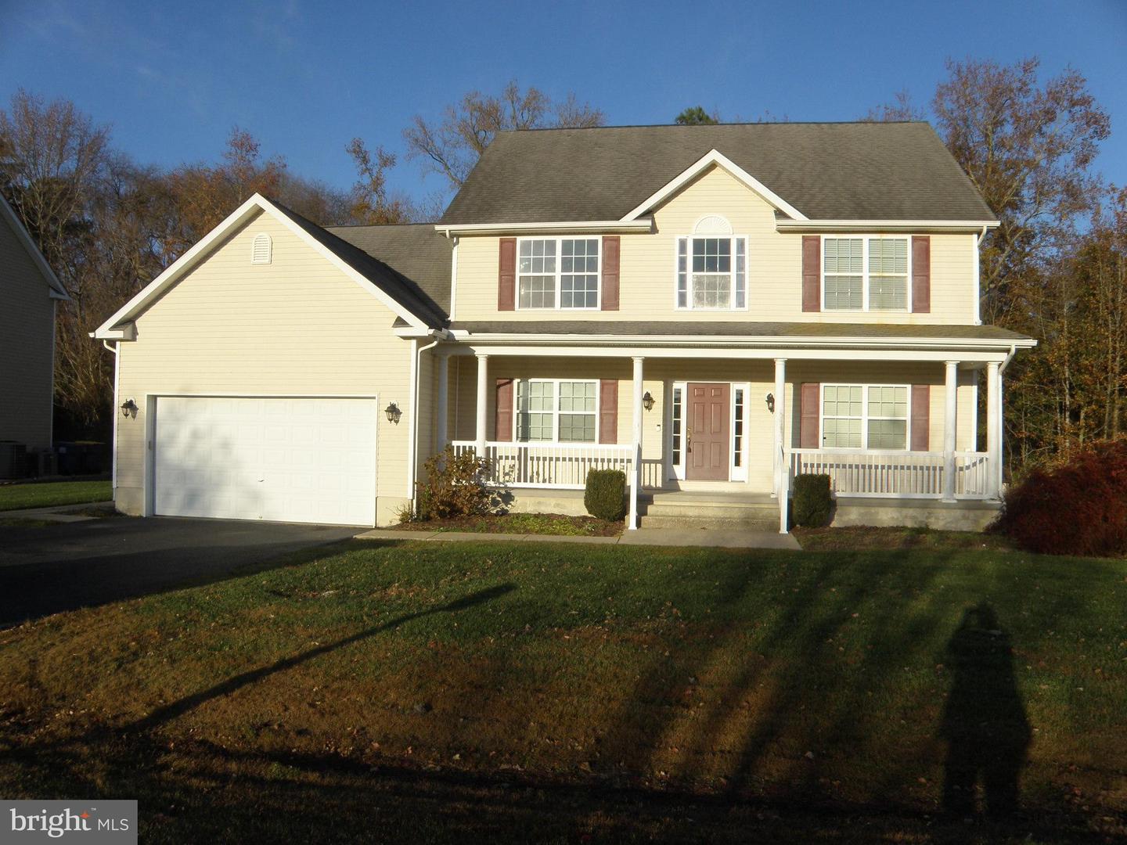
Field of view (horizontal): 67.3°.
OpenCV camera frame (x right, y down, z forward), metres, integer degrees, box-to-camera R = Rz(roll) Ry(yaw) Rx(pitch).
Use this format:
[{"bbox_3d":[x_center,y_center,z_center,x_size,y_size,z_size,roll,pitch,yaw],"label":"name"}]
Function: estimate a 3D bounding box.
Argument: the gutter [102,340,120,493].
[{"bbox_3d":[-8.840,-0.138,16.550,0.290,2.980,0.120,1,-1,8],"label":"gutter"}]

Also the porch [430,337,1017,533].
[{"bbox_3d":[2.833,0.222,16.349,10.650,3.450,2.200,1,-1,8],"label":"porch"}]

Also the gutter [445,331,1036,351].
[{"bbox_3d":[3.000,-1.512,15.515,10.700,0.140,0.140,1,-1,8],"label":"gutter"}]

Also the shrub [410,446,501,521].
[{"bbox_3d":[-1.933,1.120,15.824,1.500,1.350,1.300,1,-1,8],"label":"shrub"}]

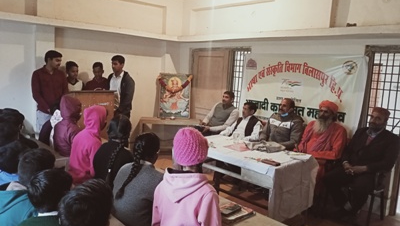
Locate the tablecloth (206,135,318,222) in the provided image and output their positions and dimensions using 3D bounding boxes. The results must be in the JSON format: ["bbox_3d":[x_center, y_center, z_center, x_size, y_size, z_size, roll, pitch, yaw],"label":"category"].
[{"bbox_3d":[0.472,0.588,3.373,0.760,0.500,1.240,-4,10,-44],"label":"tablecloth"}]

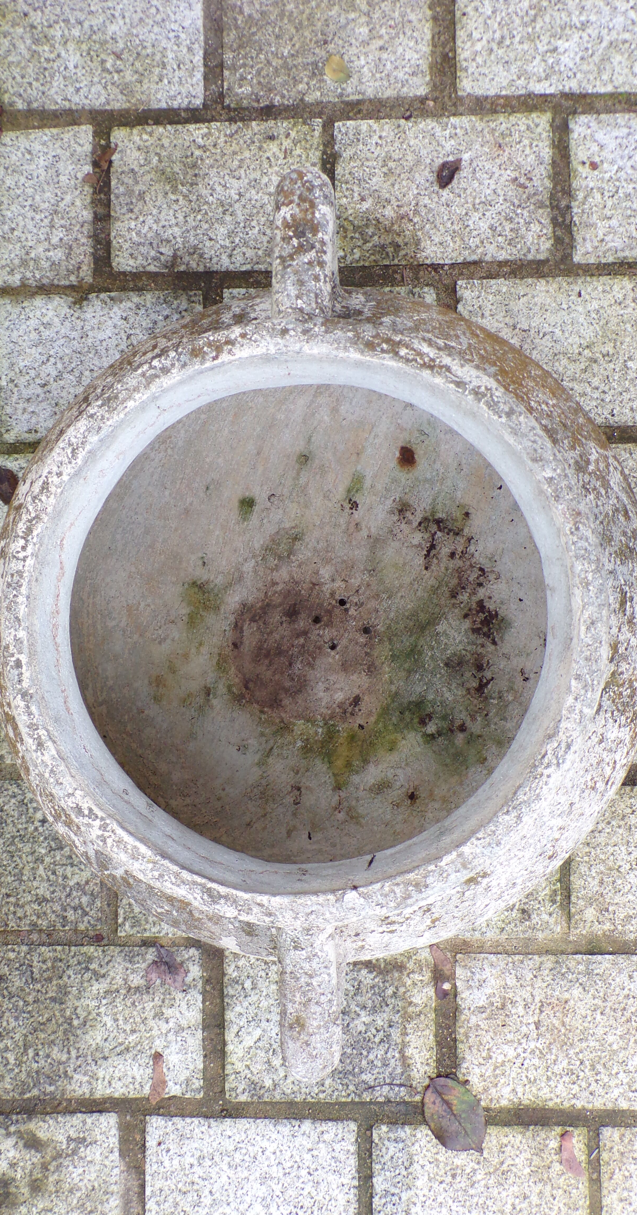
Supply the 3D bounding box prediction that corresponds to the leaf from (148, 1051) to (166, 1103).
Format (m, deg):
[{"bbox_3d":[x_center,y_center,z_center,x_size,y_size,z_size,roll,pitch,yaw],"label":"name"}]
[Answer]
[{"bbox_3d":[-0.152,0.450,1.069,0.015,0.005,0.050,7,90,3],"label":"leaf"}]

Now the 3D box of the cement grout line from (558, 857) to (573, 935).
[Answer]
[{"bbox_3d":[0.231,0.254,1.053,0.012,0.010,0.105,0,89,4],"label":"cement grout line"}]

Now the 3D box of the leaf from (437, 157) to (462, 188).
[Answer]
[{"bbox_3d":[0.125,-0.414,1.064,0.017,0.010,0.035,28,91,3],"label":"leaf"}]

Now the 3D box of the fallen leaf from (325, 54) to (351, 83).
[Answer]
[{"bbox_3d":[0.020,-0.515,1.075,0.024,0.004,0.021,35,91,3],"label":"fallen leaf"}]

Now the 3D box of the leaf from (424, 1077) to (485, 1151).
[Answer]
[{"bbox_3d":[0.127,0.474,1.047,0.055,0.009,0.083,-36,87,2],"label":"leaf"}]

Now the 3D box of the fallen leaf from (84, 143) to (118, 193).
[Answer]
[{"bbox_3d":[-0.213,-0.429,1.084,0.019,0.008,0.052,22,90,3],"label":"fallen leaf"}]

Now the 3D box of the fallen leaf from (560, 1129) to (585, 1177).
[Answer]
[{"bbox_3d":[0.234,0.508,1.041,0.016,0.005,0.044,-19,88,3],"label":"fallen leaf"}]

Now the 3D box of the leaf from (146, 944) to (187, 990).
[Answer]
[{"bbox_3d":[-0.145,0.343,1.069,0.038,0.008,0.046,-6,88,4],"label":"leaf"}]

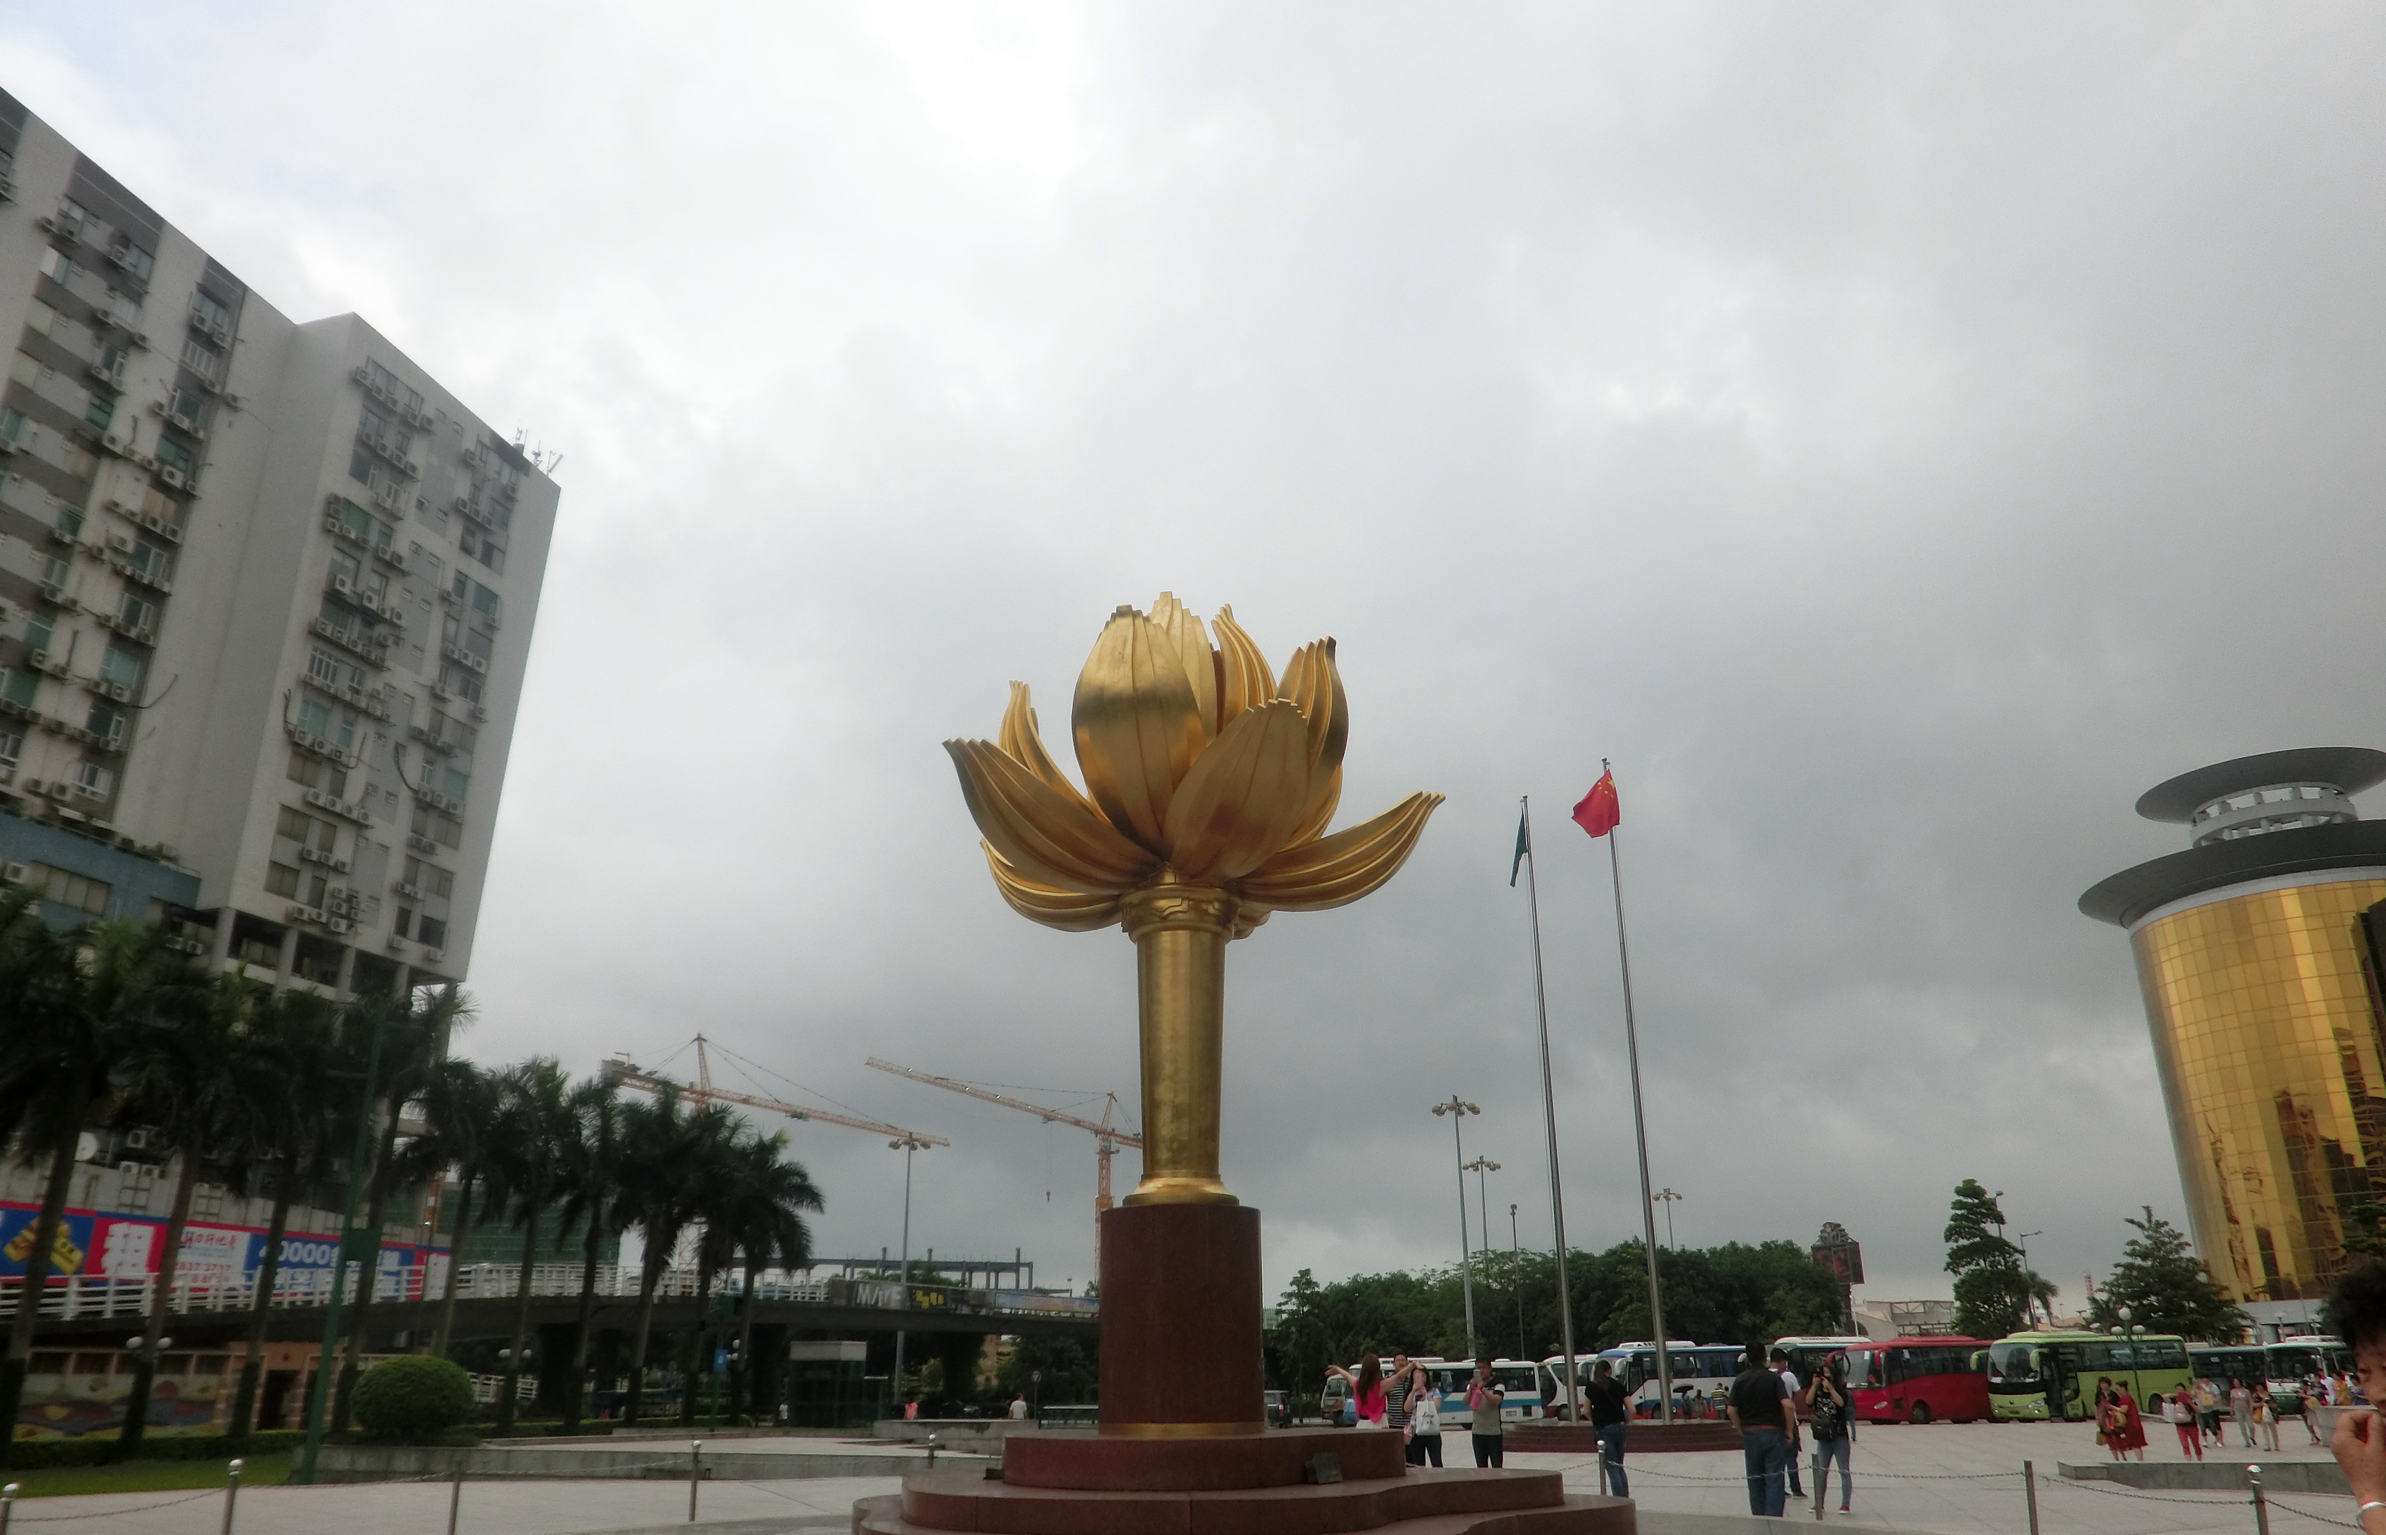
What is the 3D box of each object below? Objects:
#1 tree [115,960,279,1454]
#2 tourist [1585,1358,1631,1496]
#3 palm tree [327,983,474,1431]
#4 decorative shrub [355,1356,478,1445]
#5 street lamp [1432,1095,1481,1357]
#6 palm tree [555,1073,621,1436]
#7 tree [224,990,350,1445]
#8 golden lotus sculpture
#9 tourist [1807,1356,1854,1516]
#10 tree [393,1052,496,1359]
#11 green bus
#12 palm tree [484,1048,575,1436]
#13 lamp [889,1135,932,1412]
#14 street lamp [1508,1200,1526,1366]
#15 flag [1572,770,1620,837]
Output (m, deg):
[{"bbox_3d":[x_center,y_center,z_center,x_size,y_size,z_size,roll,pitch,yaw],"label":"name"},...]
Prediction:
[{"bbox_3d":[-23.571,10.078,38.674,4.200,10.830,4.200,-1,-21,0],"label":"tree"},{"bbox_3d":[5.001,7.989,19.949,0.530,1.620,0.360,-3,-21,6],"label":"tourist"},{"bbox_3d":[-21.578,11.546,43.830,4.200,11.680,4.200,-1,-21,0],"label":"palm tree"},{"bbox_3d":[-13.994,11.254,29.459,2.250,1.505,2.150,0,-20,0],"label":"decorative shrub"},{"bbox_3d":[11.599,20.733,70.149,2.050,13.315,2.050,0,-20,0],"label":"street lamp"},{"bbox_3d":[-18.579,14.818,51.161,4.000,10.660,4.000,-1,-21,0],"label":"palm tree"},{"bbox_3d":[-25.980,11.959,44.702,3.700,11.966,3.700,0,-20,0],"label":"tree"},{"bbox_3d":[-0.053,0.796,11.880,3.600,4.650,3.600,-1,-21,0],"label":"golden lotus sculpture"},{"bbox_3d":[7.124,7.466,18.536,0.550,1.570,0.450,-7,-21,16],"label":"tourist"},{"bbox_3d":[-20.575,13.088,46.104,4.000,10.380,4.000,-1,-21,0],"label":"tree"},{"bbox_3d":[38.400,26.118,70.846,10.092,3.300,2.480,12,-24,-29],"label":"green bus"},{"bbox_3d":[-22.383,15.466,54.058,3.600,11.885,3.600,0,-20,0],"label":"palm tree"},{"bbox_3d":[-13.971,24.403,79.520,2.100,13.220,2.100,0,-20,0],"label":"lamp"},{"bbox_3d":[14.416,23.750,72.218,0.450,9.071,0.500,0,-20,0],"label":"street lamp"},{"bbox_3d":[10.821,0.995,44.460,1.300,1.960,0.700,-1,-21,0],"label":"flag"}]

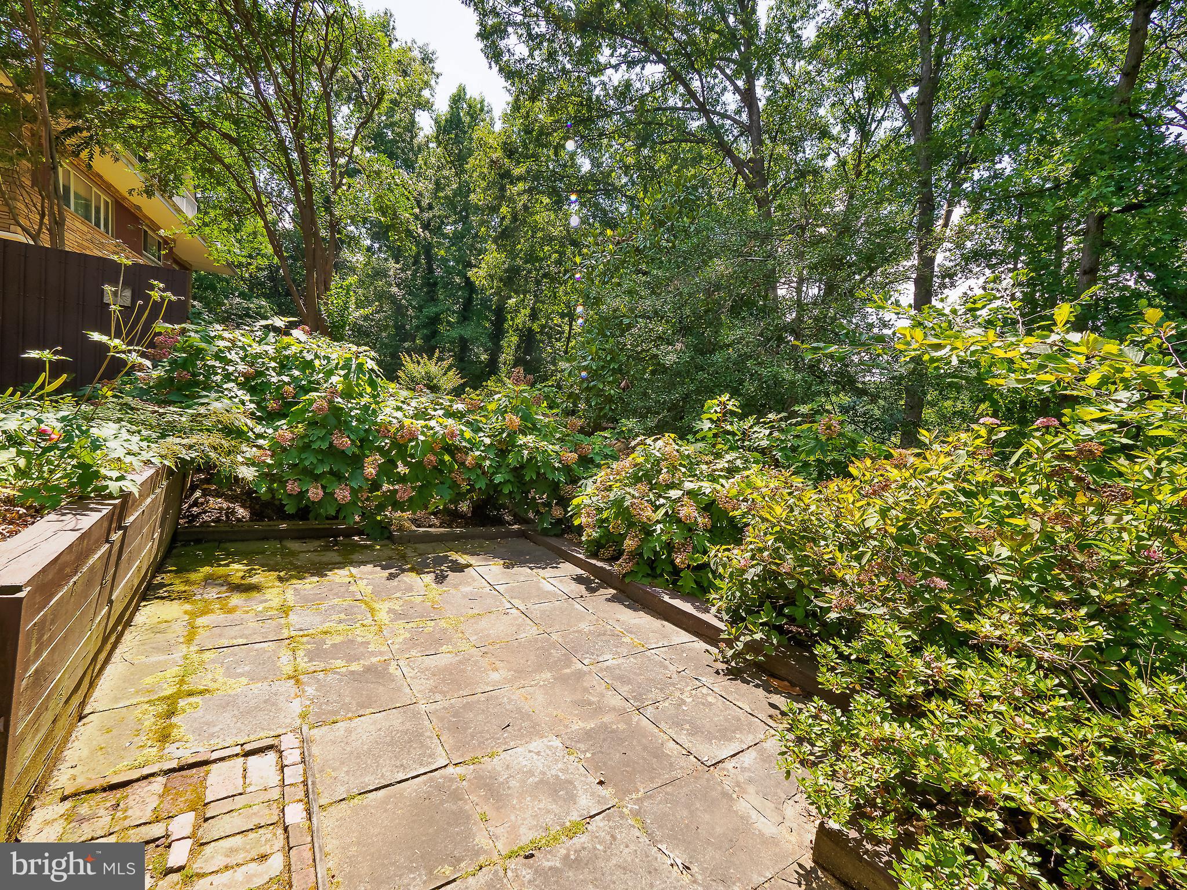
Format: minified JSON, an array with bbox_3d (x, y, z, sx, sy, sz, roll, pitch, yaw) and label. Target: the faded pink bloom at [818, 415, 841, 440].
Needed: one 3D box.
[{"bbox_3d":[2.015,-0.154,4.100,0.190,0.200,0.190,4,3,26],"label":"faded pink bloom"}]

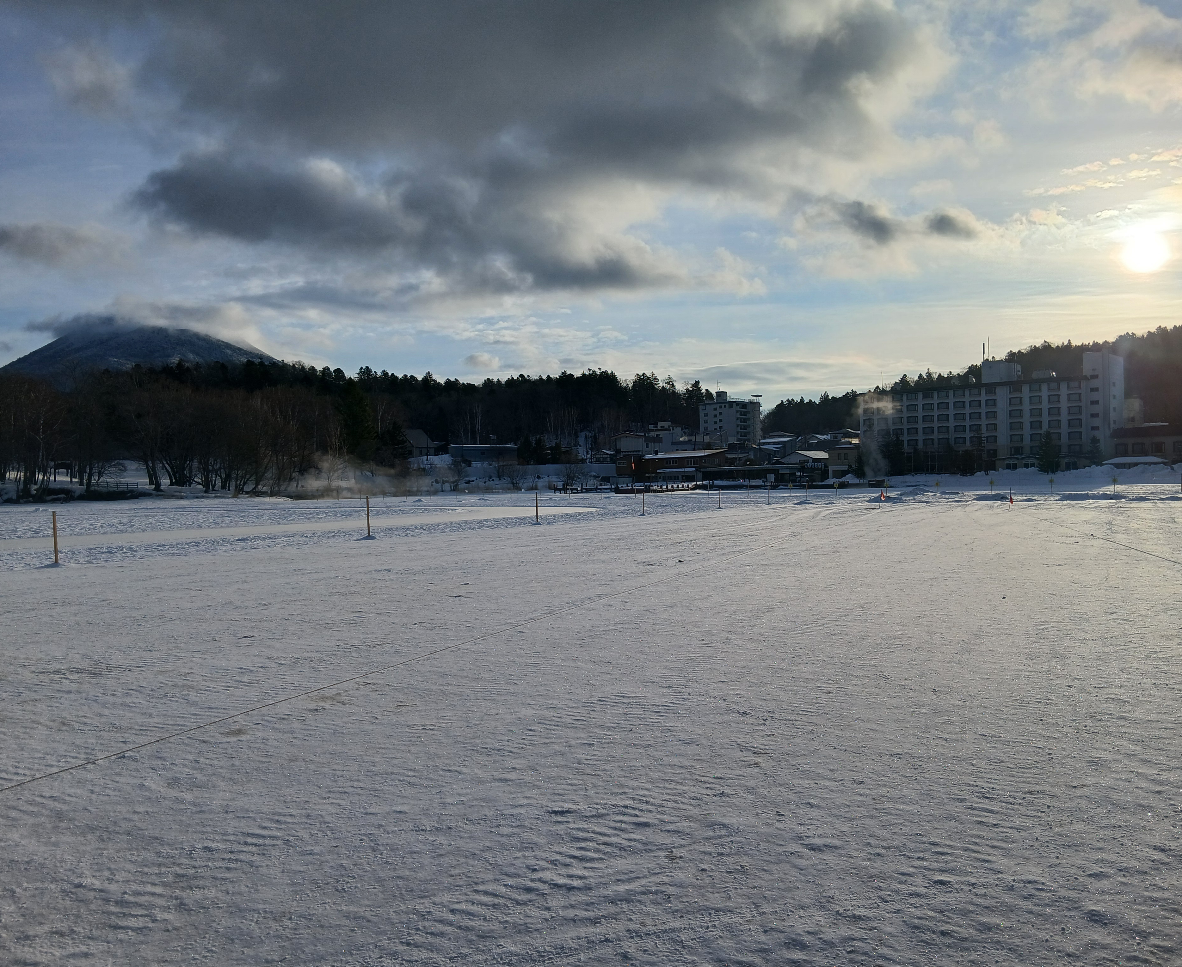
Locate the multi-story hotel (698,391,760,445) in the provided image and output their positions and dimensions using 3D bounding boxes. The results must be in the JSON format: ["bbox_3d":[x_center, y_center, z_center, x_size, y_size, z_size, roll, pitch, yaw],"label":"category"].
[{"bbox_3d":[59.500,-26.800,412.900,16.000,24.000,20.200,-1,0,-41],"label":"multi-story hotel"}]

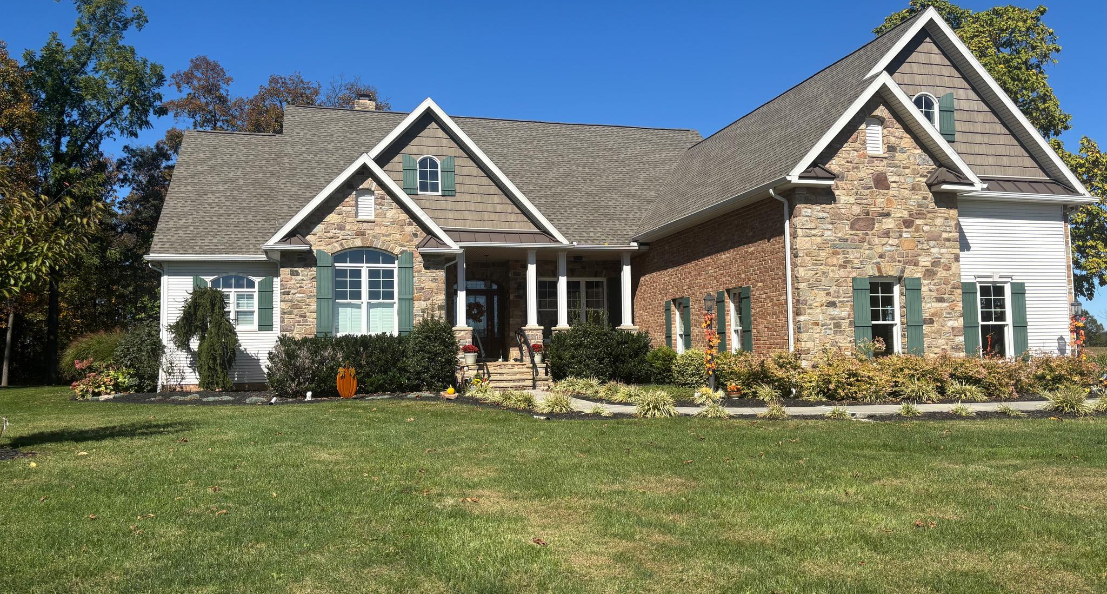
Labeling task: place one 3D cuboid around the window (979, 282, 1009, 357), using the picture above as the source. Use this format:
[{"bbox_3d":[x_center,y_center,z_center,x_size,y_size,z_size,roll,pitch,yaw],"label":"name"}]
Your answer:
[{"bbox_3d":[9.381,0.567,17.608,0.770,1.730,0.120,0,-4,-15],"label":"window"}]

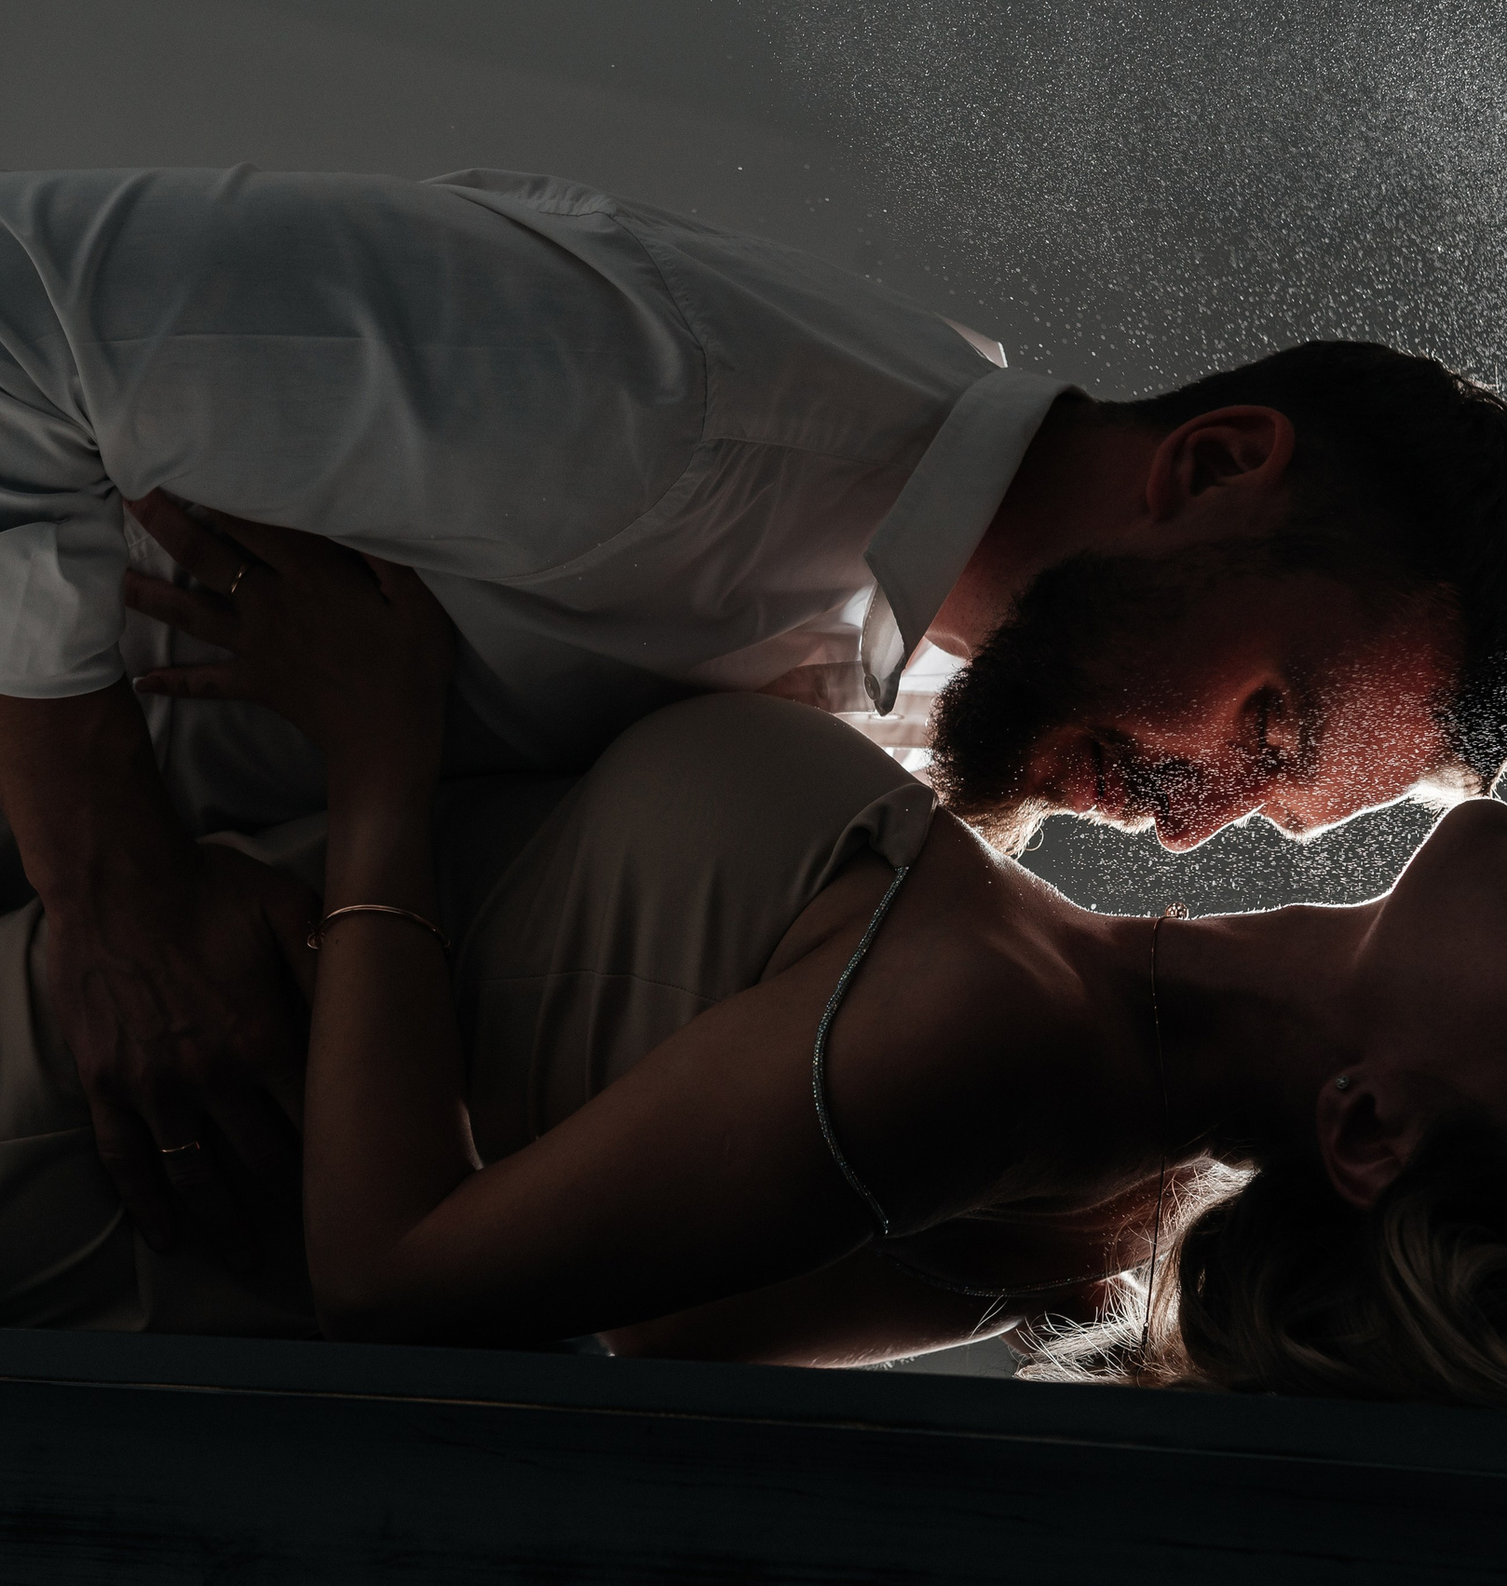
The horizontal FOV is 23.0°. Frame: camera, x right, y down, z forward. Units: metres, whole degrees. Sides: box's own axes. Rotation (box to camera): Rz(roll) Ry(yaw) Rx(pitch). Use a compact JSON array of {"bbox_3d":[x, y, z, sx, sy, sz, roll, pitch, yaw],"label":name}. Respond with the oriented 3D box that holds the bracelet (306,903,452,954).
[{"bbox_3d":[-0.152,0.061,1.500,0.059,0.008,0.050,5,-35,-2],"label":"bracelet"}]

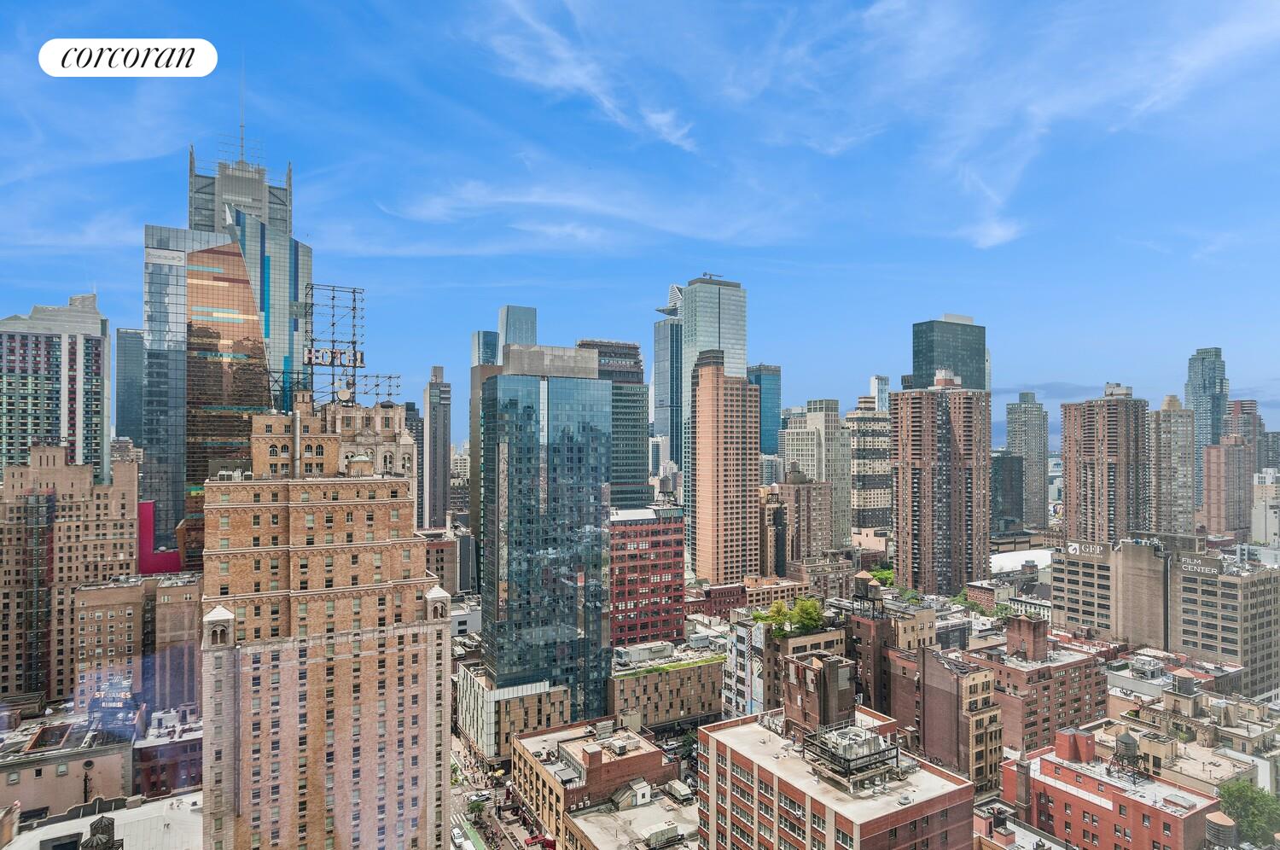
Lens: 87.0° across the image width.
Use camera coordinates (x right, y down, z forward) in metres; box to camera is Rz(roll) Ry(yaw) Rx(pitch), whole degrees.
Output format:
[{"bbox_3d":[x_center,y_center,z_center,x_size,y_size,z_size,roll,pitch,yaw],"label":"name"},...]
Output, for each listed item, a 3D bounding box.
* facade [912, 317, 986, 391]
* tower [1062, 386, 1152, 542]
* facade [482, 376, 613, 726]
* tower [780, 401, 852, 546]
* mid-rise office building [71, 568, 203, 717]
[{"bbox_3d":[257.980,10.420,563.420,64.000,192.700,22.000,1,-1,-30],"label":"facade"},{"bbox_3d":[345.010,36.720,500.850,39.100,131.800,39.100,0,-1,-29],"label":"tower"},{"bbox_3d":[-29.600,35.720,211.920,37.000,116.900,17.000,1,-1,-30],"label":"facade"},{"bbox_3d":[129.180,42.960,489.390,27.000,120.200,40.000,1,-1,-30],"label":"tower"},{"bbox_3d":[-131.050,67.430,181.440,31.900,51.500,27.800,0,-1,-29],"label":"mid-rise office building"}]

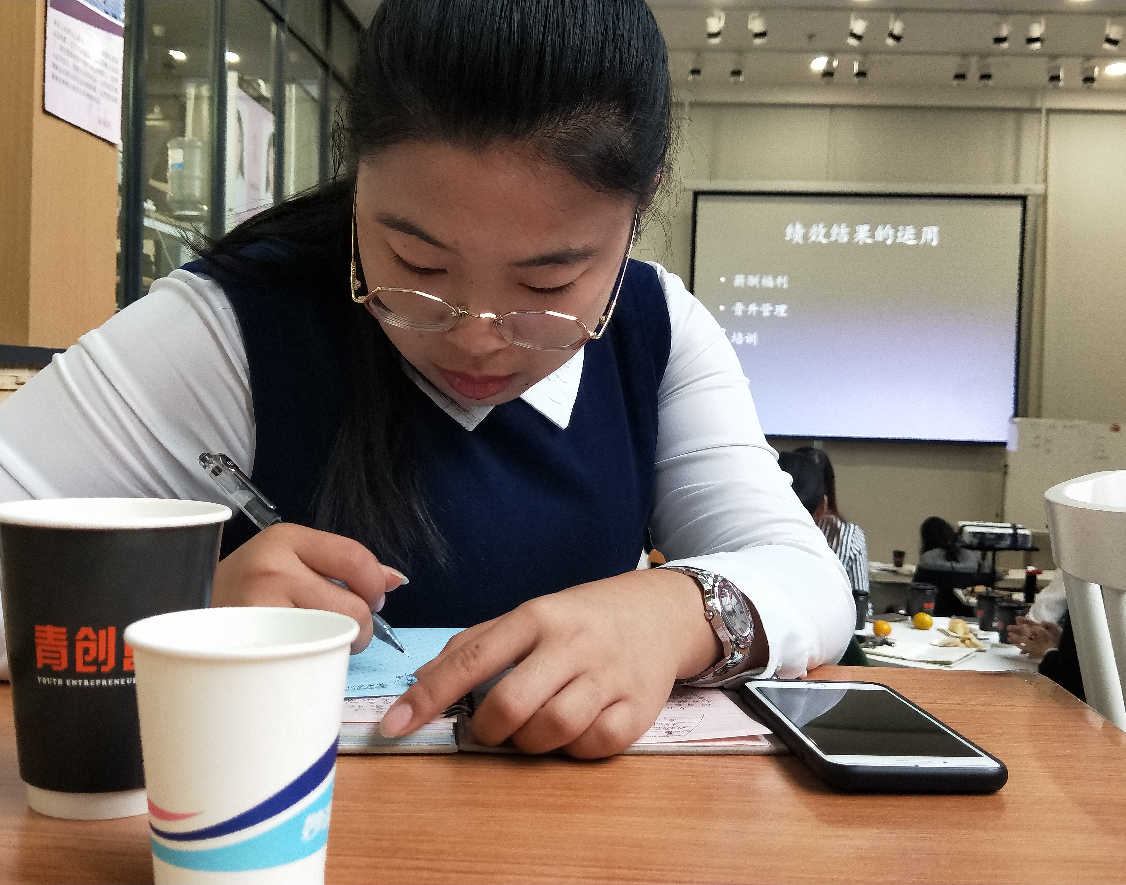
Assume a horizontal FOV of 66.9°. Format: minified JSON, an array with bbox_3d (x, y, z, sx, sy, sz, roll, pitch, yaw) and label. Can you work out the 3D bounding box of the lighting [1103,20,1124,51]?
[{"bbox_3d":[4.196,-3.100,6.491,0.130,0.220,0.140,1,2,-33],"label":"lighting"}]

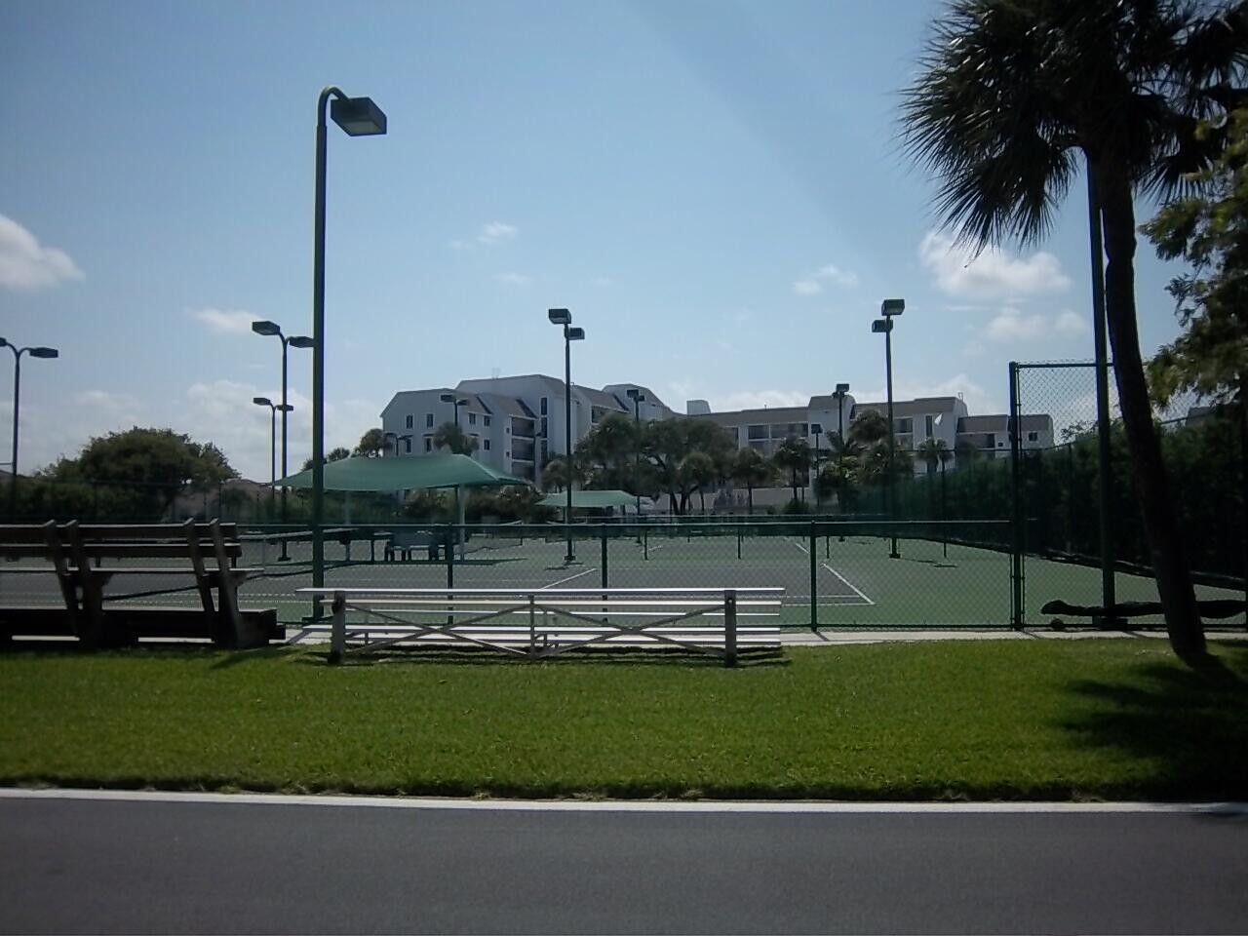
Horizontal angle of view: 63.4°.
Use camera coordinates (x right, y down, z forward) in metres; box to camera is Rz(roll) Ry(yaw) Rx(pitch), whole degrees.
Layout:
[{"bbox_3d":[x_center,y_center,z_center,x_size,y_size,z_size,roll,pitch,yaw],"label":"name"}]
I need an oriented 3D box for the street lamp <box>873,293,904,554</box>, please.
[{"bbox_3d":[7.504,-1.030,28.333,0.550,7.120,2.900,-1,-3,8],"label":"street lamp"}]

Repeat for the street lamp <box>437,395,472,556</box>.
[{"bbox_3d":[-7.881,0.058,47.897,0.550,7.120,2.900,-1,-3,8],"label":"street lamp"}]

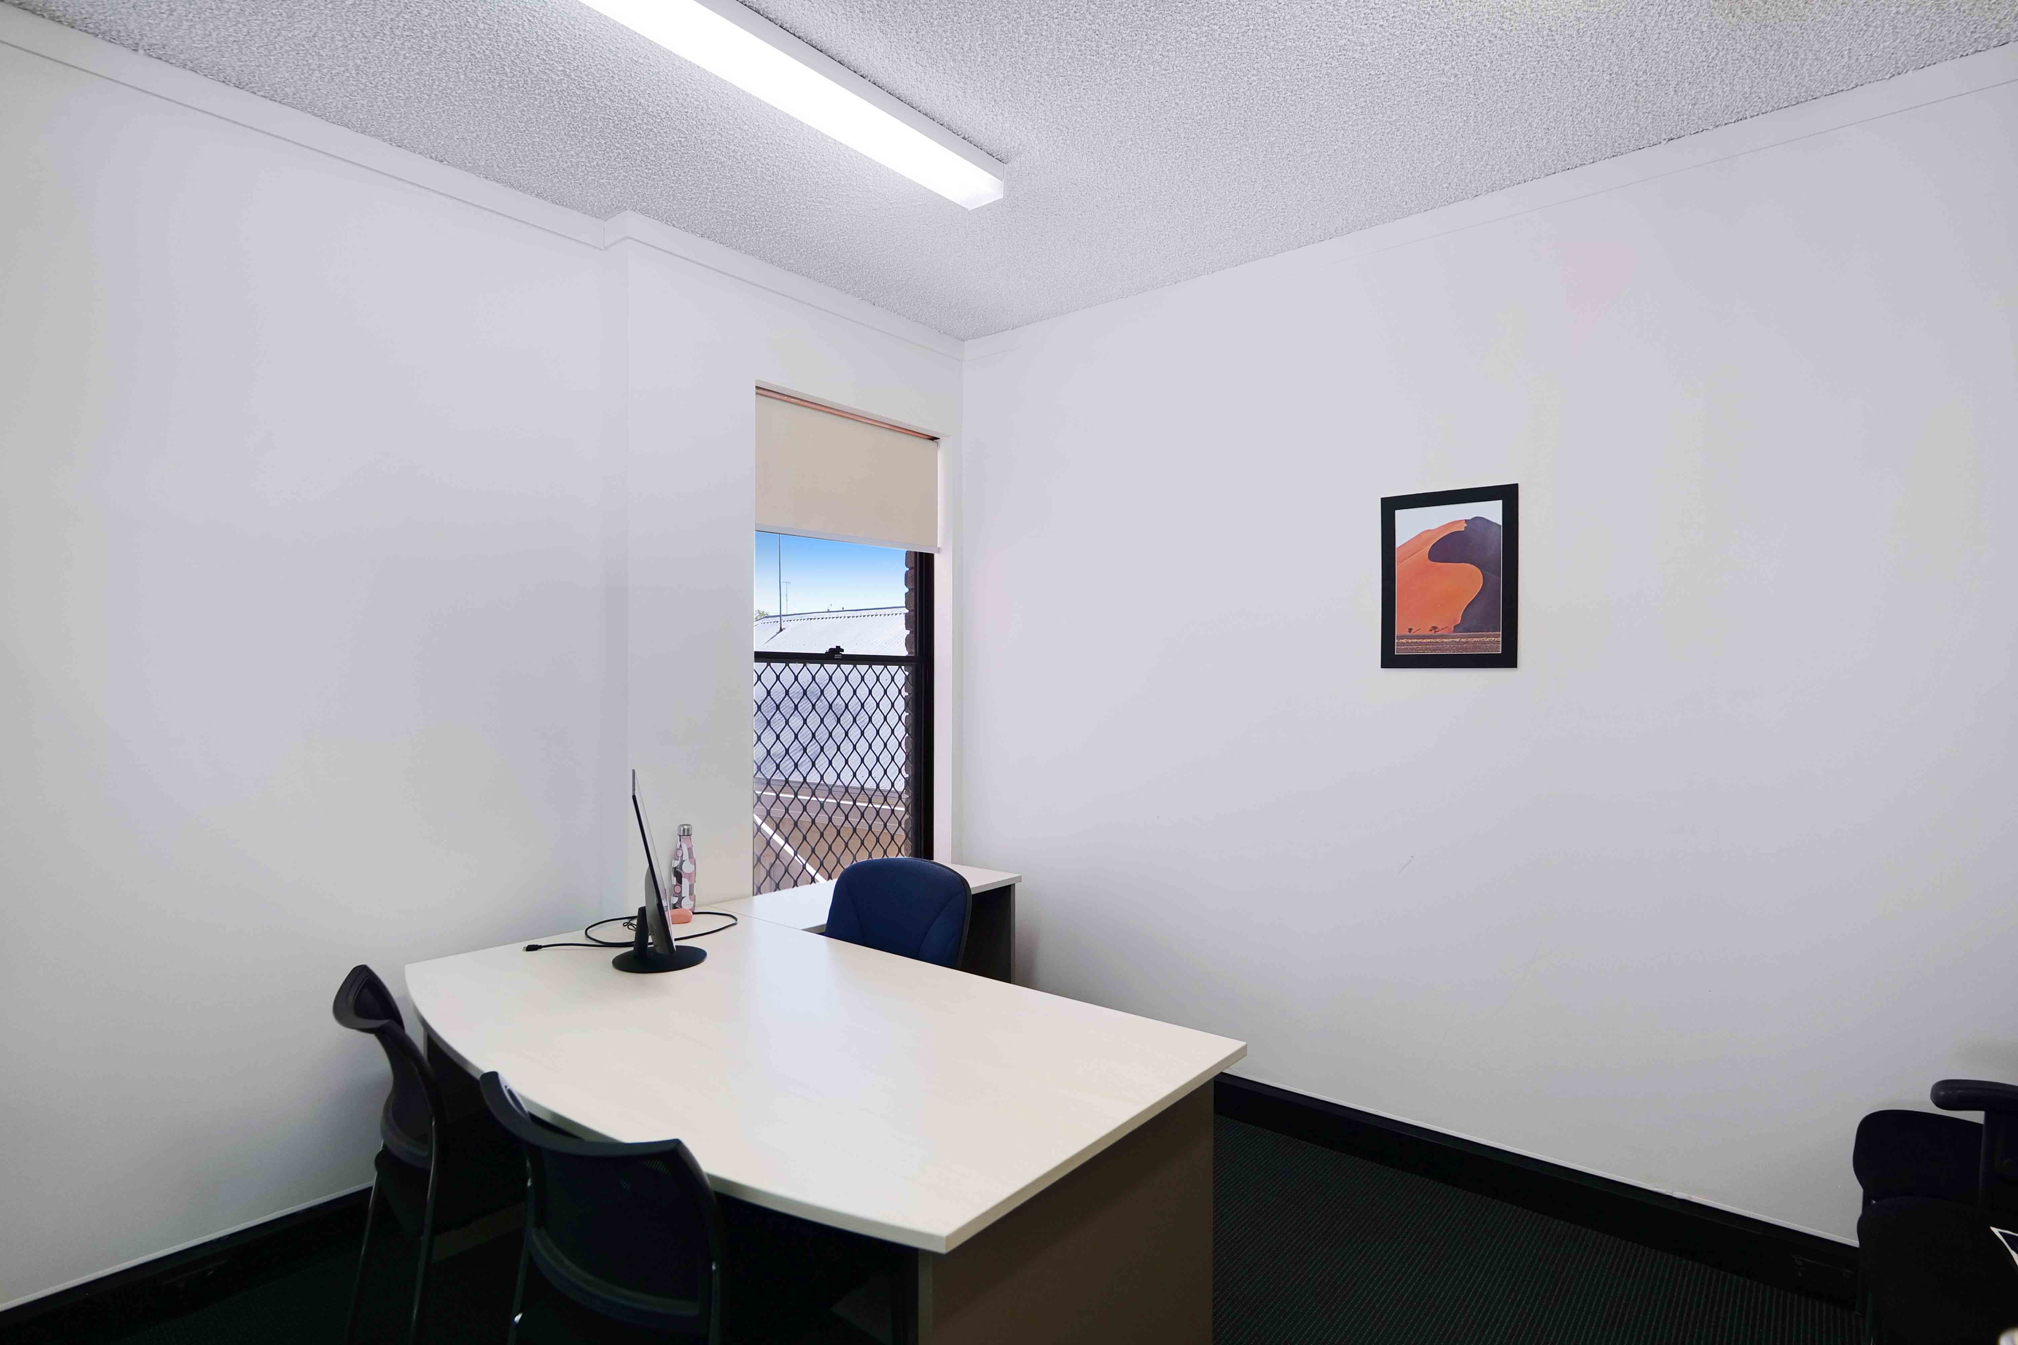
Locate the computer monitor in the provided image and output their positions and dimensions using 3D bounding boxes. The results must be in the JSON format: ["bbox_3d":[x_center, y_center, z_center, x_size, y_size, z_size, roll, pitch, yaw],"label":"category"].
[{"bbox_3d":[-0.875,0.495,2.257,0.235,0.452,0.610,1,-1,-23],"label":"computer monitor"}]

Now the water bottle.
[{"bbox_3d":[-0.974,0.593,2.699,0.071,0.262,0.071,0,-1,0],"label":"water bottle"}]

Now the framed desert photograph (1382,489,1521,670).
[{"bbox_3d":[1.247,-0.263,2.551,0.360,0.500,0.020,0,-1,37],"label":"framed desert photograph"}]

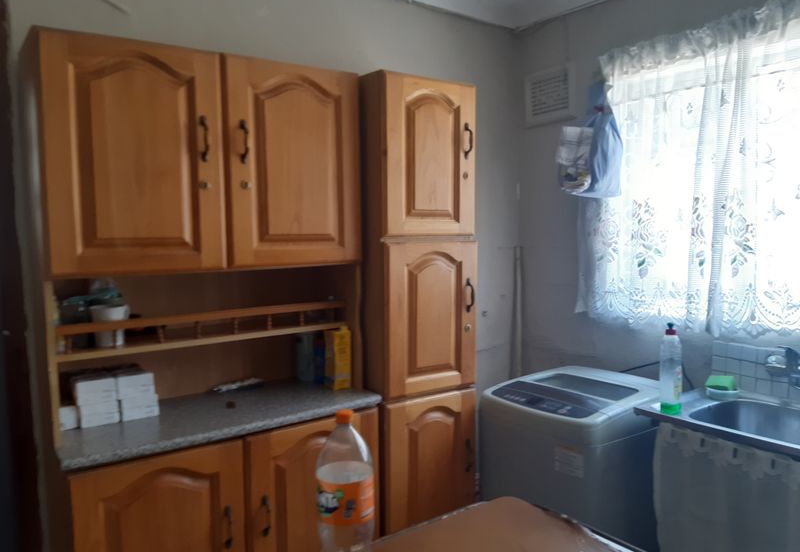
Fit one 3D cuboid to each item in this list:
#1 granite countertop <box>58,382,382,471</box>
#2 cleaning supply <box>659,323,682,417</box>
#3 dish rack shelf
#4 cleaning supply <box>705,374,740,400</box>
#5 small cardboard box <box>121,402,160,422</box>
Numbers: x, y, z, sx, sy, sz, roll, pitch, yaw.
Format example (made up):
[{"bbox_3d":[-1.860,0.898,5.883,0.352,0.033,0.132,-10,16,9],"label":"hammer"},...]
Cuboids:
[{"bbox_3d":[-0.534,0.402,1.778,0.869,0.028,0.424,-4,5,-35],"label":"granite countertop"},{"bbox_3d":[0.826,0.277,1.826,0.070,0.268,0.050,-5,6,-43],"label":"cleaning supply"},{"bbox_3d":[-0.583,0.139,1.828,0.832,0.093,0.248,-4,5,-35],"label":"dish rack shelf"},{"bbox_3d":[1.062,0.363,1.983,0.075,0.067,0.097,-4,5,-35],"label":"cleaning supply"},{"bbox_3d":[-0.747,0.380,1.712,0.100,0.030,0.089,-4,5,-35],"label":"small cardboard box"}]

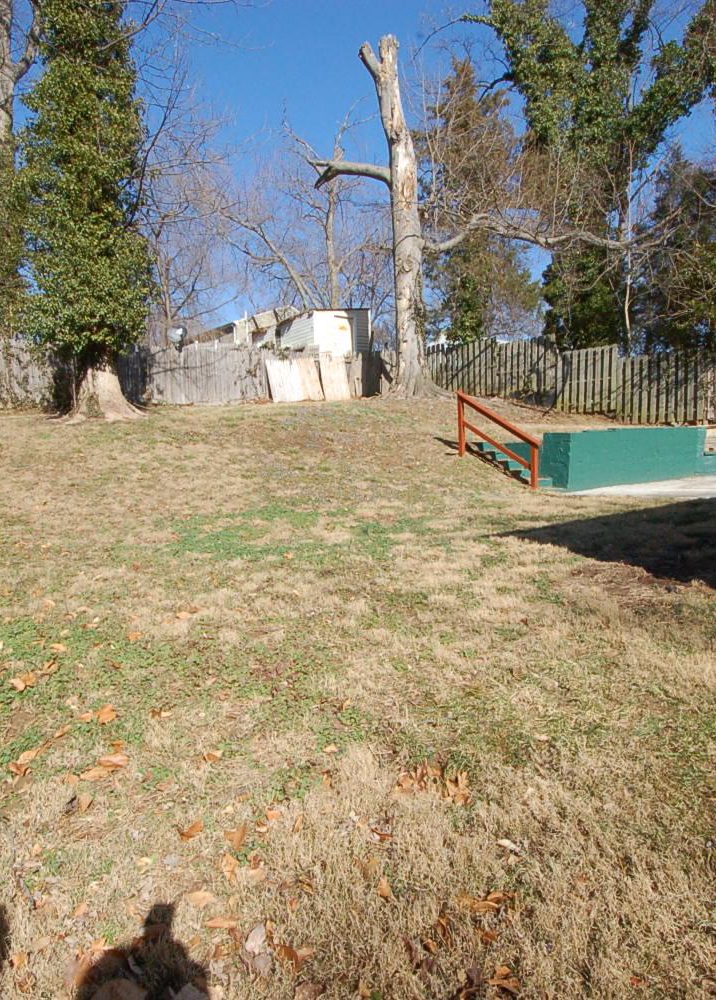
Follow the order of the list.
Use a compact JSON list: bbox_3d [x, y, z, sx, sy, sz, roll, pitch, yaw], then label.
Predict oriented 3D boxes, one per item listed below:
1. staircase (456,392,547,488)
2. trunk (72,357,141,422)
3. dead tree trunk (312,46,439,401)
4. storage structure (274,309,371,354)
[{"bbox_3d":[2.919,-1.215,12.700,0.900,1.950,1.750,-2,3,-41],"label":"staircase"},{"bbox_3d":[-6.586,-2.877,16.400,1.650,1.600,1.500,-1,2,-22],"label":"trunk"},{"bbox_3d":[0.488,-8.970,20.000,3.700,10.900,1.900,0,2,0],"label":"dead tree trunk"},{"bbox_3d":[-1.295,-5.751,24.318,2.500,2.300,2.600,-2,2,-35],"label":"storage structure"}]

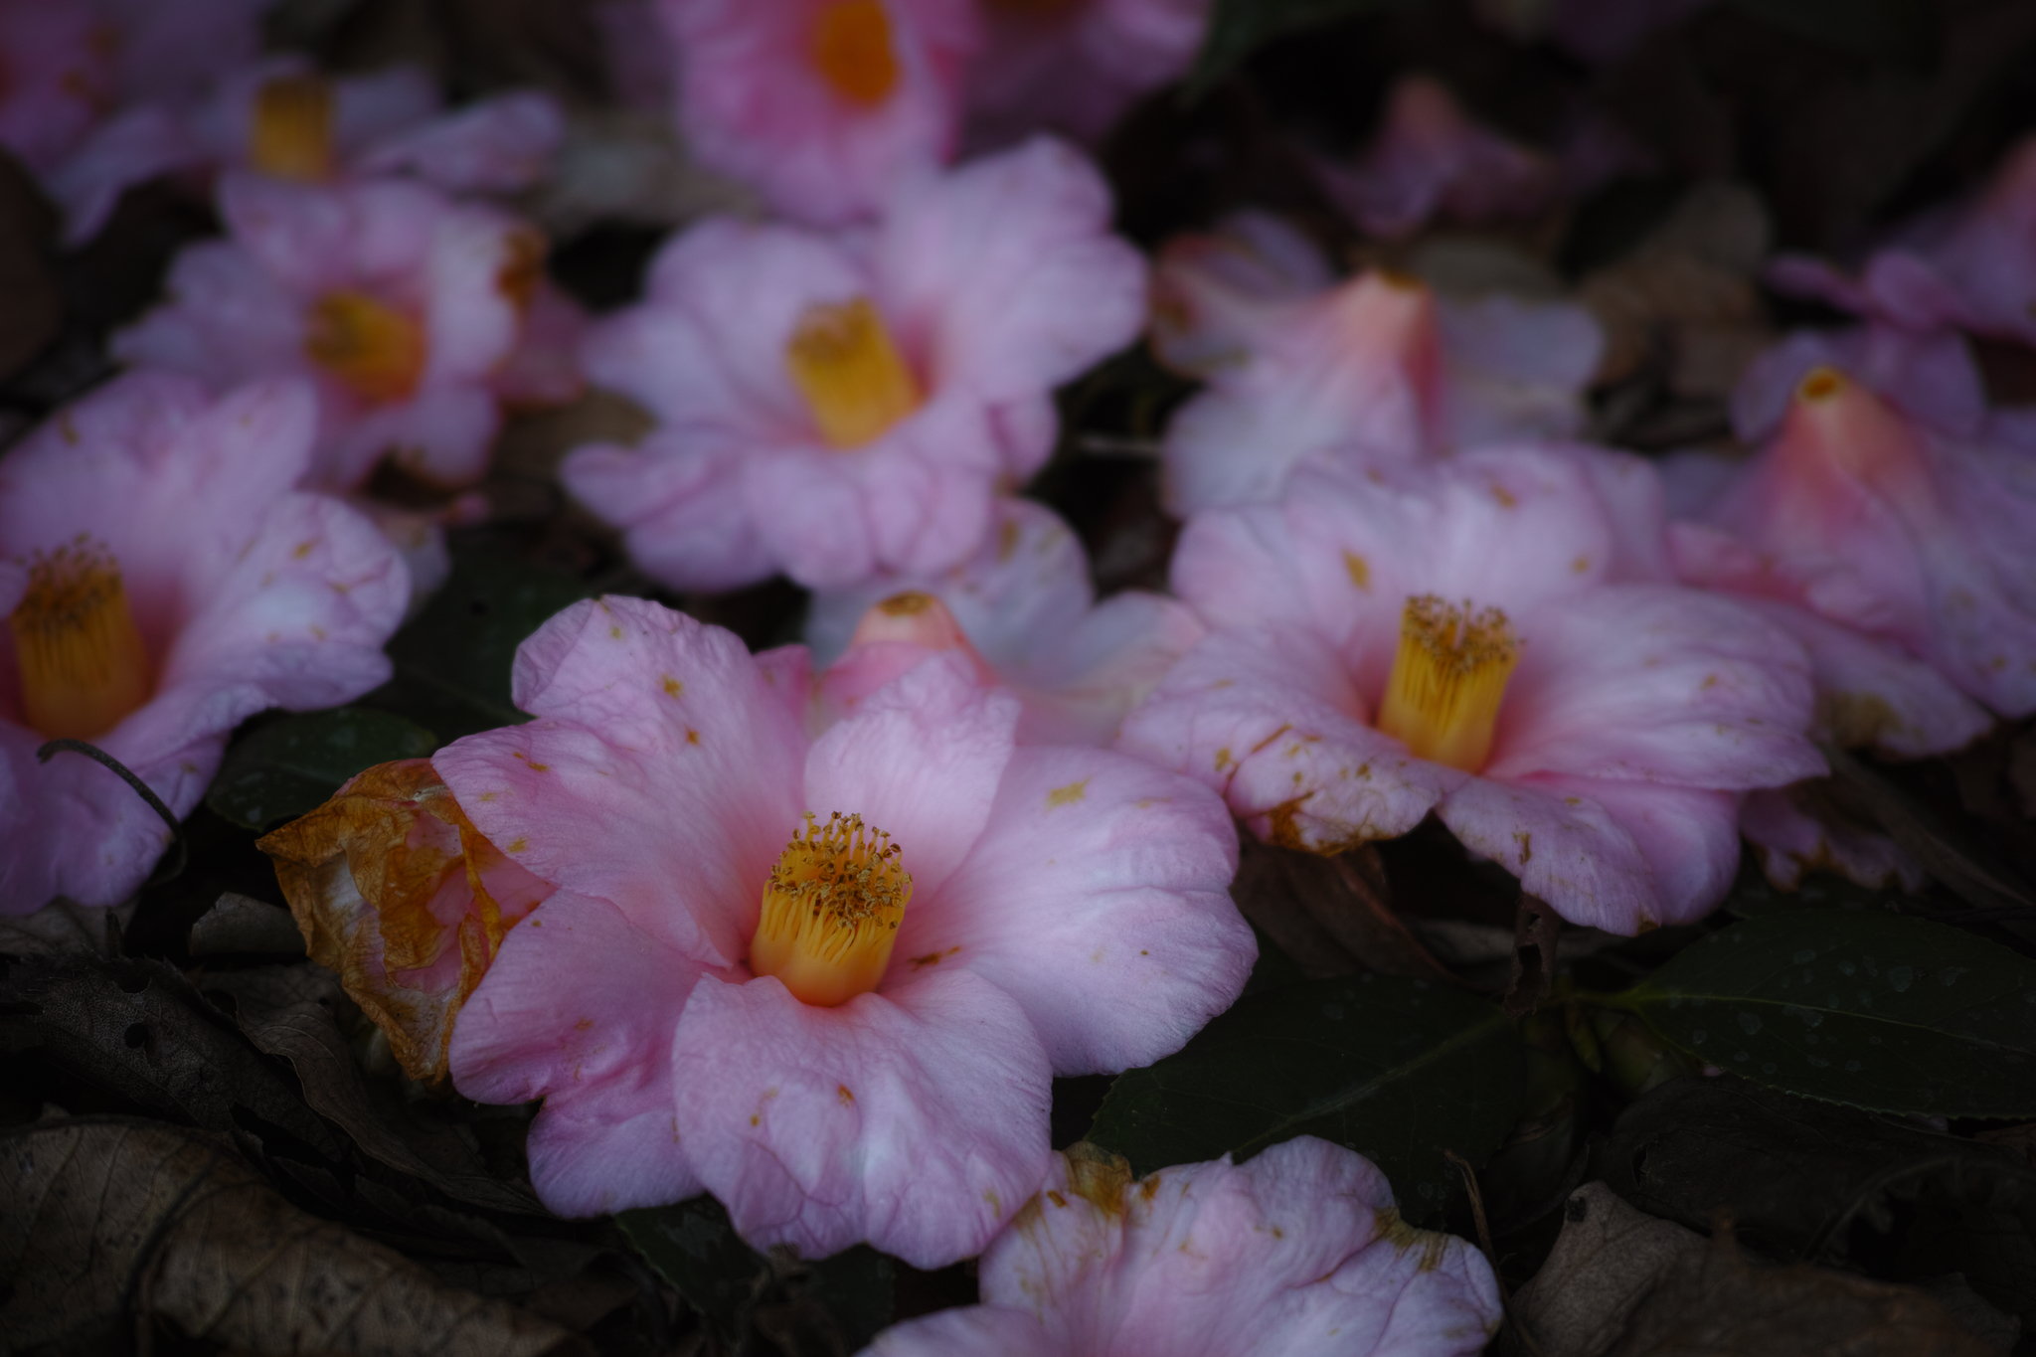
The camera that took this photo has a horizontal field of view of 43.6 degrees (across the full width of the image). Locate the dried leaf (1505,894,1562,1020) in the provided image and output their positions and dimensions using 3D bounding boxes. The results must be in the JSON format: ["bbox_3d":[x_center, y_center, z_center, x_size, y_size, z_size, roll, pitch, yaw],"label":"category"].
[{"bbox_3d":[0.064,0.034,0.318,0.008,0.016,0.008,0,35,0],"label":"dried leaf"}]

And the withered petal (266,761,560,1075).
[{"bbox_3d":[-0.073,0.029,0.306,0.038,0.030,0.033,0,35,0],"label":"withered petal"}]

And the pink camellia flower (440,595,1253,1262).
[{"bbox_3d":[-0.023,0.033,0.340,0.103,0.046,0.092,0,30,0],"label":"pink camellia flower"}]

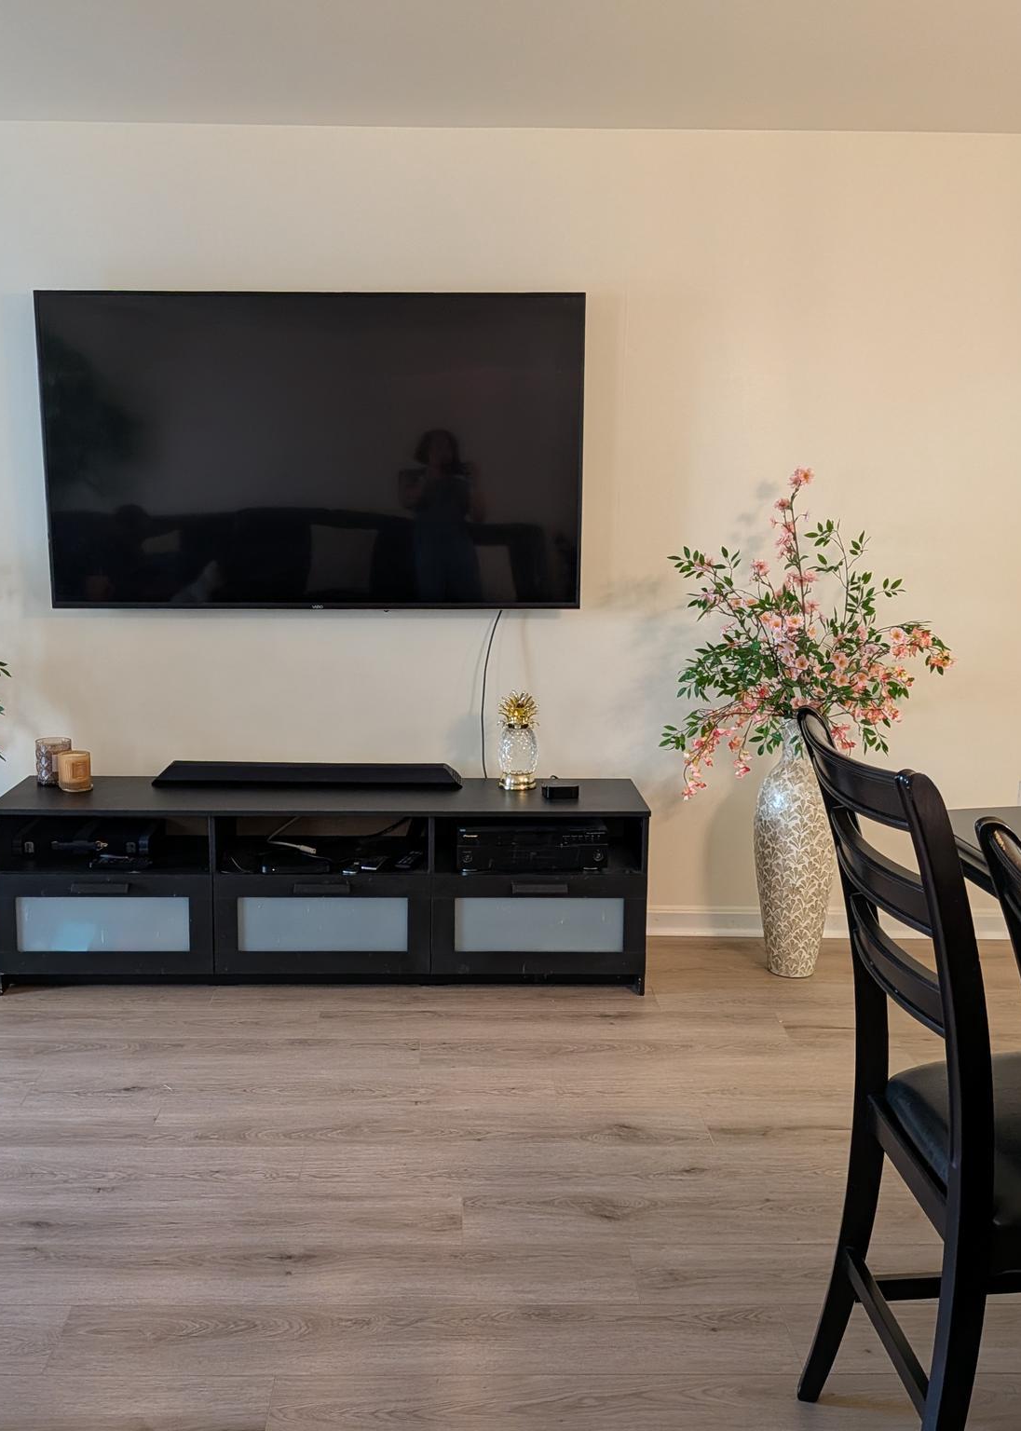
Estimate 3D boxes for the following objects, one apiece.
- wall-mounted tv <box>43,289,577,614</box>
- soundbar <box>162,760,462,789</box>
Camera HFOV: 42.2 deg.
[{"bbox_3d":[-0.568,-0.767,3.884,1.565,0.905,0.075,0,11,-2],"label":"wall-mounted tv"},{"bbox_3d":[-0.586,0.174,3.890,0.900,0.060,0.110,0,9,-1],"label":"soundbar"}]

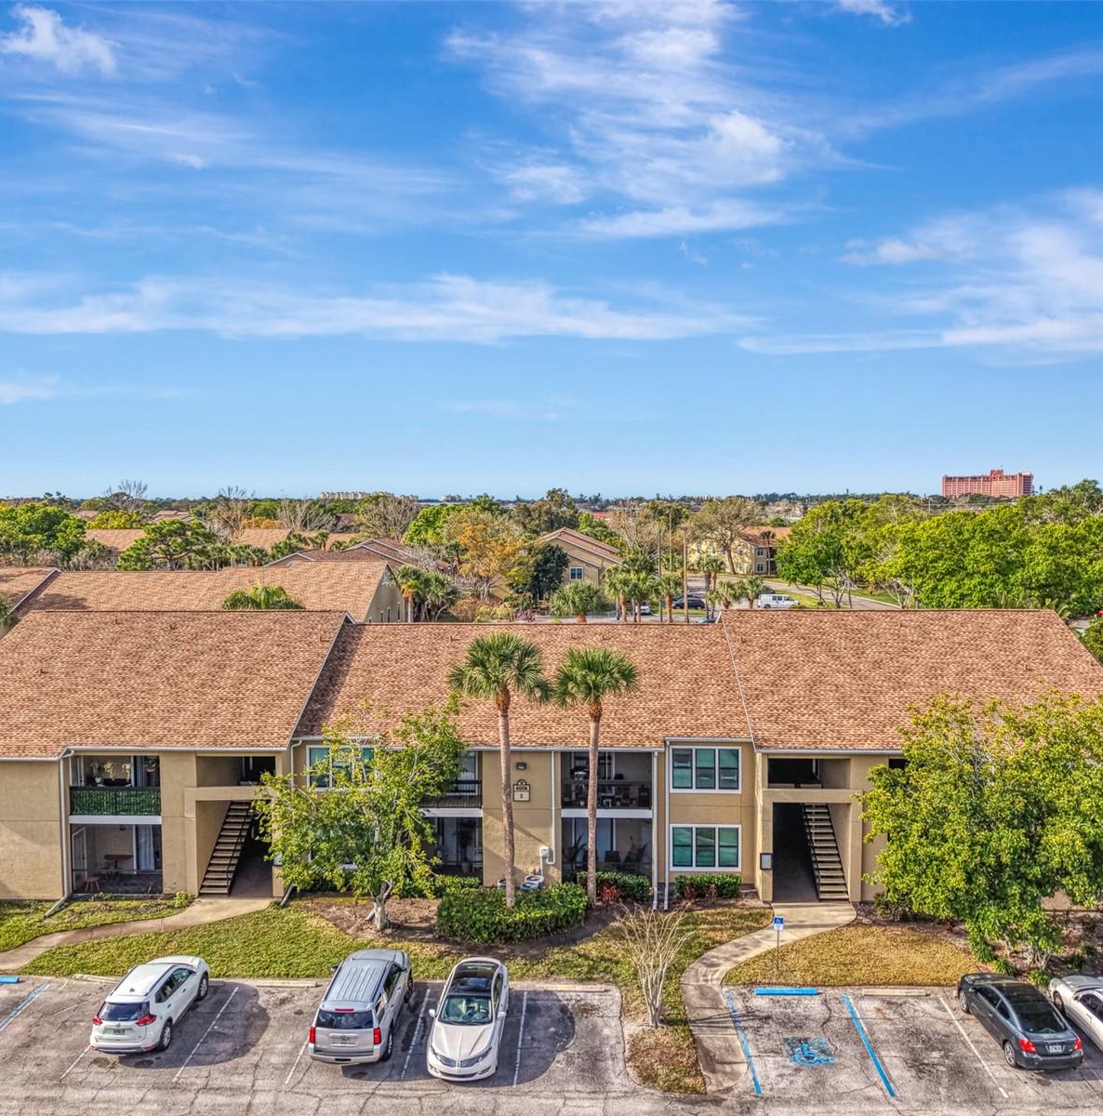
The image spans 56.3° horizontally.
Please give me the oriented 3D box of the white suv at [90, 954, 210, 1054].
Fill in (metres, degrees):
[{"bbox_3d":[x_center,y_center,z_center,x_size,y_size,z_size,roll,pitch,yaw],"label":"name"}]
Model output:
[{"bbox_3d":[-10.480,11.430,27.258,1.840,1.720,4.690,0,3,1],"label":"white suv"}]

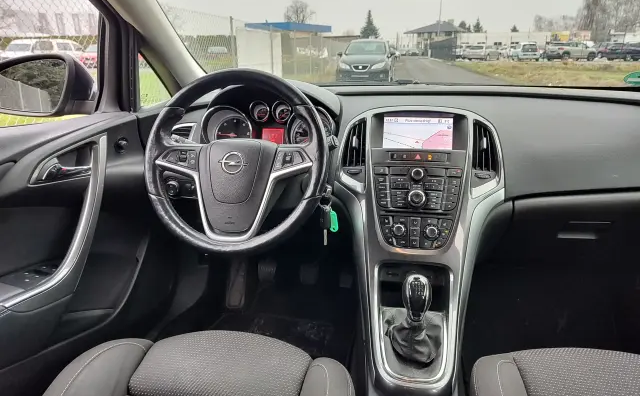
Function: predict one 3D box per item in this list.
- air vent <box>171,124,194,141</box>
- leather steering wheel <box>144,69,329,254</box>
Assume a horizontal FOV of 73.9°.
[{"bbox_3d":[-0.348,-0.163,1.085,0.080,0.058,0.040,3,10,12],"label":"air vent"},{"bbox_3d":[-0.166,-0.076,0.877,0.375,0.375,0.105,2,-6,7],"label":"leather steering wheel"}]

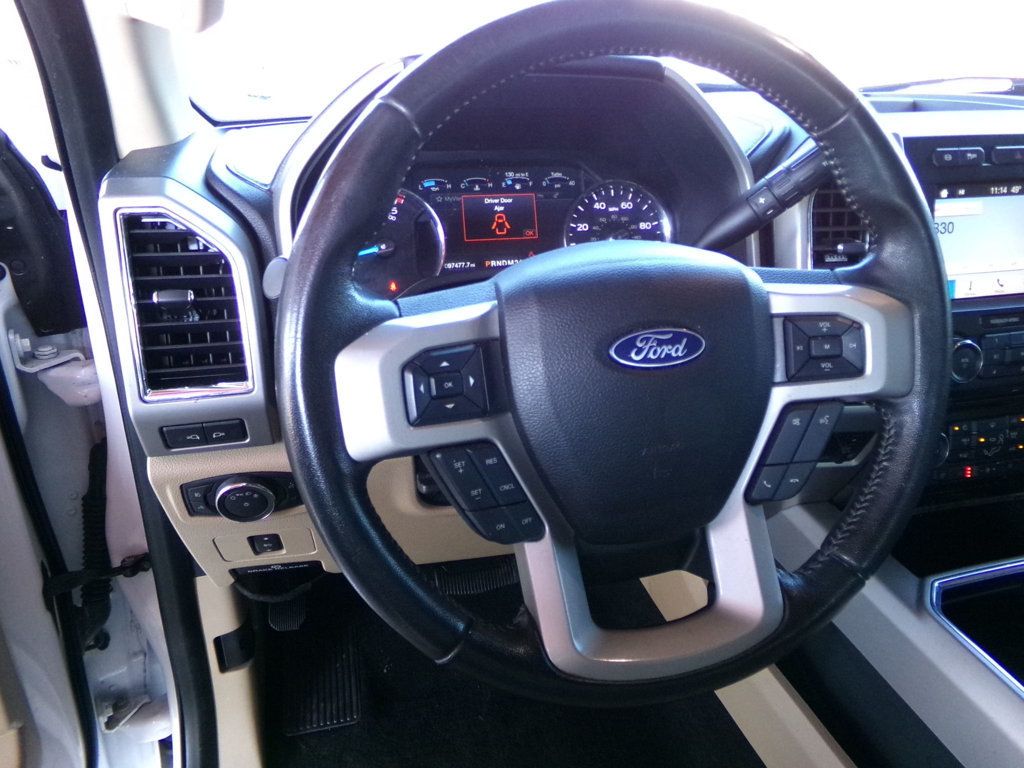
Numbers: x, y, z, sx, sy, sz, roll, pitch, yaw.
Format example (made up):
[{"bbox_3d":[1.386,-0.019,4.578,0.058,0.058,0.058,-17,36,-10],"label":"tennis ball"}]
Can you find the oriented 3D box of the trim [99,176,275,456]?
[{"bbox_3d":[-0.234,-0.049,0.524,0.100,0.197,0.045,-5,6,-13],"label":"trim"}]

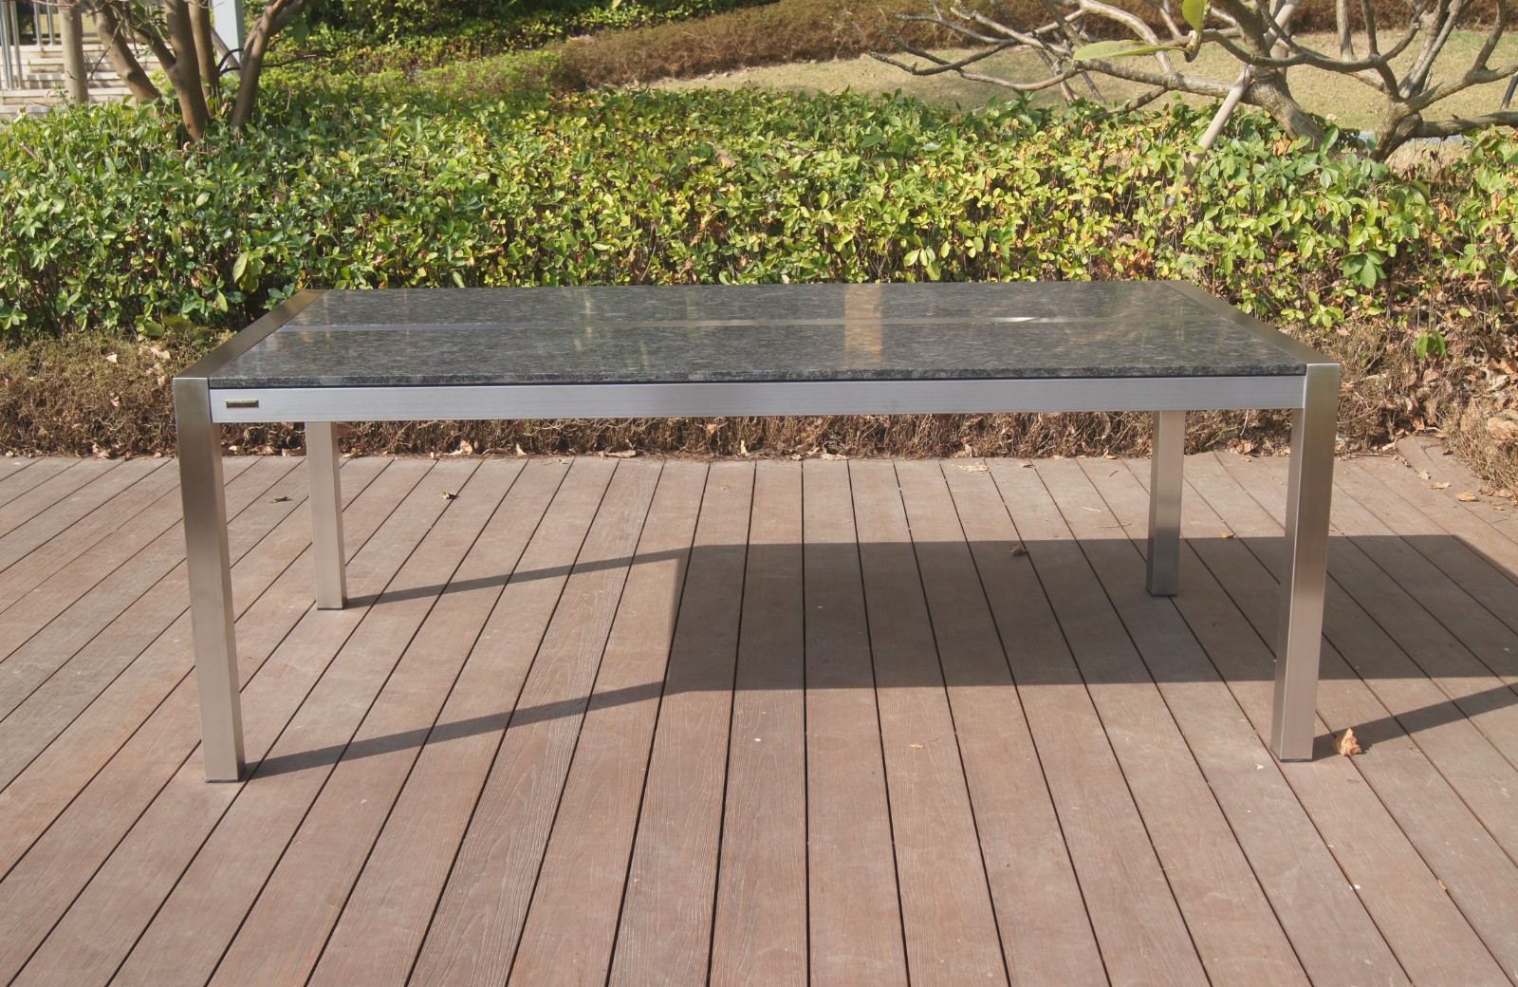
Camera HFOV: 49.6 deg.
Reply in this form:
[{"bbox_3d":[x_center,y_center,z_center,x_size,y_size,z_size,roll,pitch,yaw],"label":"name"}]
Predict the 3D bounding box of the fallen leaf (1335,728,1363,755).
[{"bbox_3d":[1.120,0.471,3.123,0.050,0.040,0.040,-1,16,-2],"label":"fallen leaf"}]

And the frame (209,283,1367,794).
[{"bbox_3d":[-0.007,0.019,3.418,2.040,0.757,0.959,-1,16,-2],"label":"frame"}]

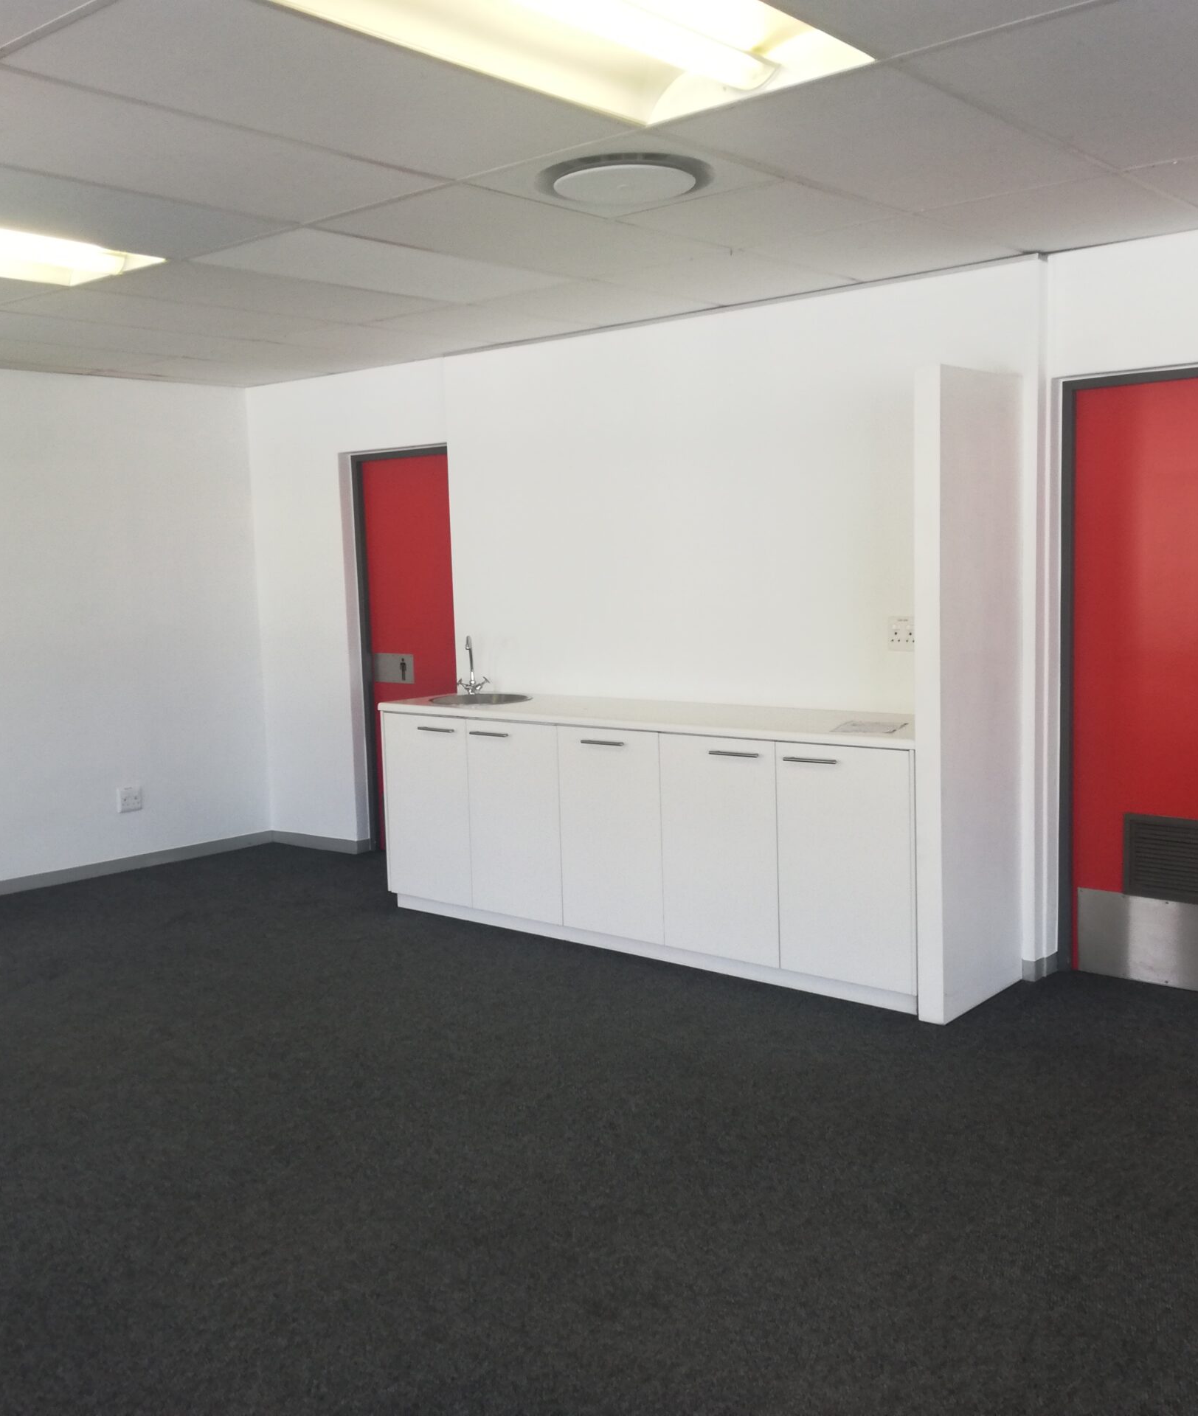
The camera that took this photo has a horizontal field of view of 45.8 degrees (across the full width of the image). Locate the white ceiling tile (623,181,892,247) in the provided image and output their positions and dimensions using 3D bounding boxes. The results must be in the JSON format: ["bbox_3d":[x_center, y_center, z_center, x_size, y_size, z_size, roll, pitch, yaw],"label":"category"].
[{"bbox_3d":[0.454,-1.392,3.996,0.588,0.020,0.588,3,8,40],"label":"white ceiling tile"}]

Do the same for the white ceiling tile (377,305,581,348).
[{"bbox_3d":[-0.442,-1.554,5.733,0.590,0.018,0.808,3,8,40],"label":"white ceiling tile"}]

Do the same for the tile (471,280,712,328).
[{"bbox_3d":[0.010,-1.526,5.340,0.590,0.018,0.793,3,8,40],"label":"tile"}]

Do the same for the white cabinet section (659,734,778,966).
[{"bbox_3d":[0.612,0.464,5.212,0.501,0.788,0.588,3,8,40],"label":"white cabinet section"}]

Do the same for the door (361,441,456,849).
[{"bbox_3d":[-0.852,-0.231,7.040,0.807,2.013,0.040,3,8,40],"label":"door"}]

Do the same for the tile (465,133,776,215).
[{"bbox_3d":[0.074,-1.339,3.570,0.590,0.018,0.599,3,8,40],"label":"tile"}]

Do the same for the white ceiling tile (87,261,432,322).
[{"bbox_3d":[-1.114,-1.443,4.928,0.588,0.020,1.188,3,8,40],"label":"white ceiling tile"}]

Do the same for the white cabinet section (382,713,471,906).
[{"bbox_3d":[-0.528,0.395,6.186,0.503,0.788,0.588,3,8,40],"label":"white cabinet section"}]

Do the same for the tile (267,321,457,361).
[{"bbox_3d":[-0.896,-1.581,6.124,0.590,0.018,0.818,3,8,40],"label":"tile"}]

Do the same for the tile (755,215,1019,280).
[{"bbox_3d":[0.929,-1.466,4.554,0.588,0.020,0.863,3,8,40],"label":"tile"}]

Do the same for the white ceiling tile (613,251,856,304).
[{"bbox_3d":[0.471,-1.493,4.941,0.588,0.020,0.863,3,8,40],"label":"white ceiling tile"}]

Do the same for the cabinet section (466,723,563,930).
[{"bbox_3d":[-0.148,0.418,5.861,0.499,0.788,0.588,3,8,40],"label":"cabinet section"}]

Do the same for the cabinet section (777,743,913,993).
[{"bbox_3d":[0.991,0.487,4.888,0.499,0.788,0.588,3,8,40],"label":"cabinet section"}]

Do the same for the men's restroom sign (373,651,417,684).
[{"bbox_3d":[-1.038,-0.198,7.173,0.300,0.147,0.004,3,8,40],"label":"men's restroom sign"}]

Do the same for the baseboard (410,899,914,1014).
[{"bbox_3d":[0.080,0.889,5.390,2.500,0.078,0.020,3,8,40],"label":"baseboard"}]

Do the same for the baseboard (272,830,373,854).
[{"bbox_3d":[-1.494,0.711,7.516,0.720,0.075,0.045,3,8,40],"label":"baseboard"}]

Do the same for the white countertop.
[{"bbox_3d":[0.212,0.029,5.480,2.547,0.032,0.595,3,8,40],"label":"white countertop"}]

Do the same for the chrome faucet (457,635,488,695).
[{"bbox_3d":[-0.572,-0.182,6.316,0.145,0.264,0.165,-2,6,-1],"label":"chrome faucet"}]

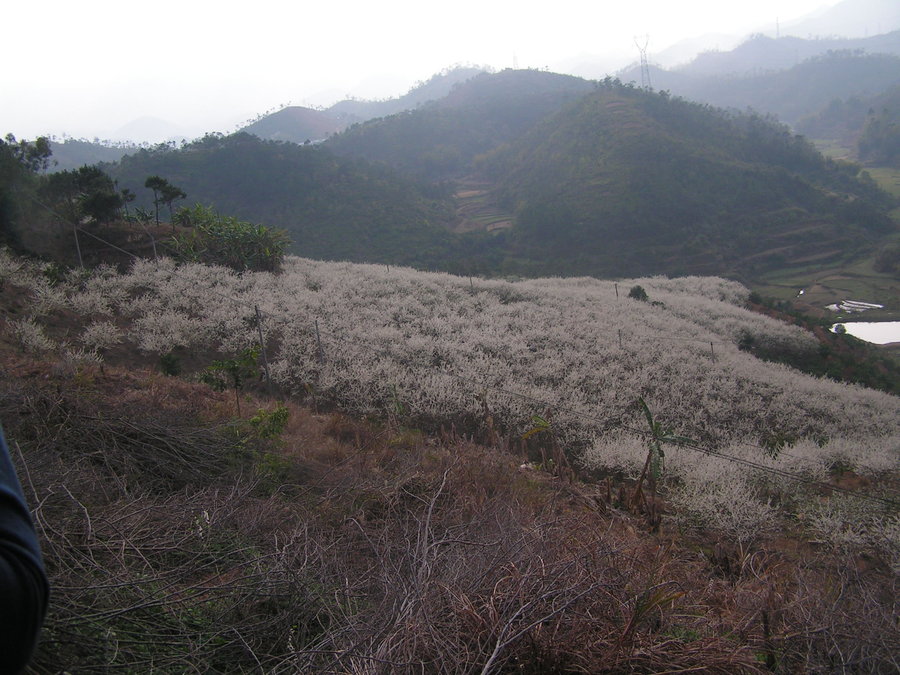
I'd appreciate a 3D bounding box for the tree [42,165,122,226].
[{"bbox_3d":[-37.319,-14.318,100.331,8.200,6.600,6.500,-9,11,-19],"label":"tree"}]

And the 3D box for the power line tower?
[{"bbox_3d":[95.930,-137.043,492.358,8.000,29.500,6.500,-4,10,12],"label":"power line tower"}]

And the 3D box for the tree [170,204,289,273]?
[{"bbox_3d":[-19.511,-8.760,87.422,10.500,5.800,6.000,-8,10,-12],"label":"tree"}]

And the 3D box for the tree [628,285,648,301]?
[{"bbox_3d":[30.892,-7.293,161.918,3.200,2.900,3.000,-4,10,11],"label":"tree"}]

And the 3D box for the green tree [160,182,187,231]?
[{"bbox_3d":[-27.583,-12.995,98.383,2.600,4.900,2.500,-9,10,-14],"label":"green tree"}]

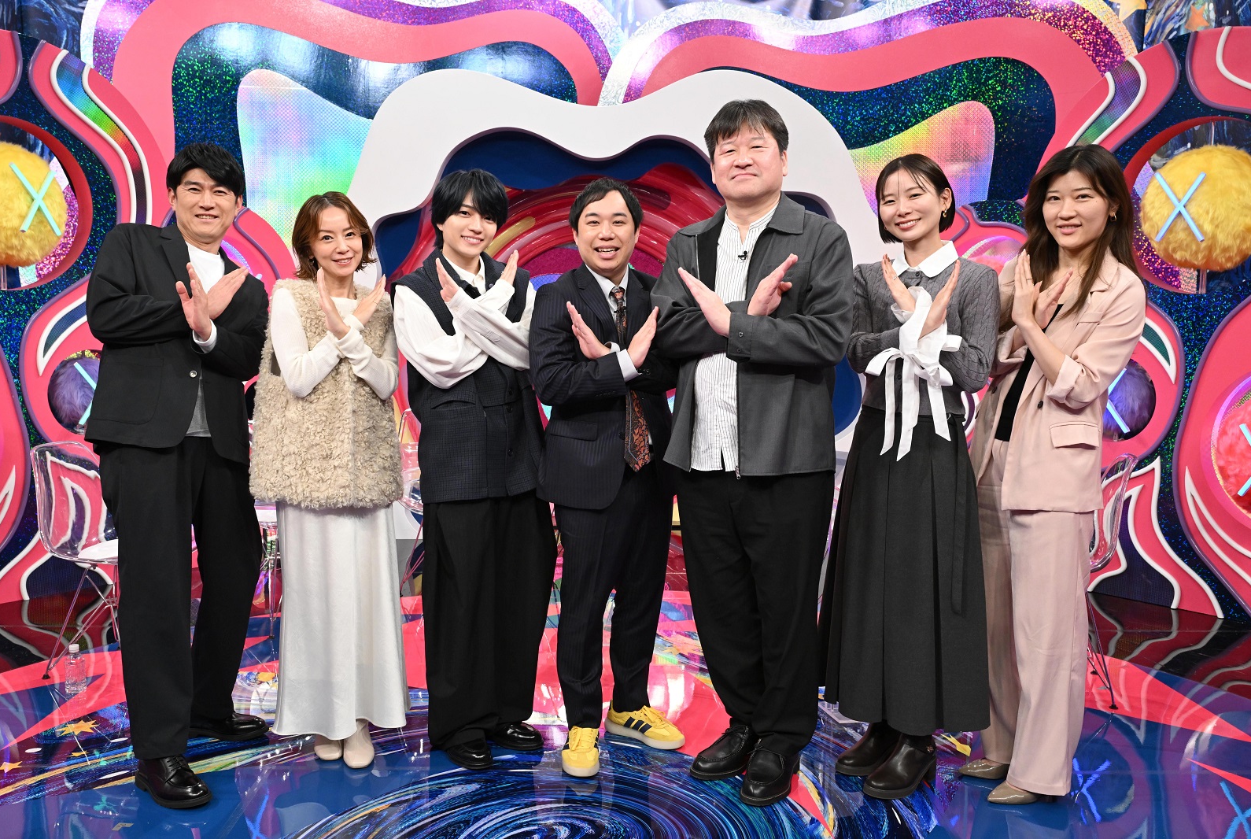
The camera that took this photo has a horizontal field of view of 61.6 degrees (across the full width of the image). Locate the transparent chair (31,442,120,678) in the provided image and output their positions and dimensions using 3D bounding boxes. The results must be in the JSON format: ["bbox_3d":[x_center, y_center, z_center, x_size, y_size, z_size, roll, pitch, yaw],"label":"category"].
[{"bbox_3d":[-1.798,0.488,3.748,0.530,0.825,0.455,2,6,17],"label":"transparent chair"}]

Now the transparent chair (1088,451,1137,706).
[{"bbox_3d":[1.454,0.518,3.623,0.530,0.825,0.455,2,6,12],"label":"transparent chair"}]

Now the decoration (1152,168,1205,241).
[{"bbox_3d":[2.292,-0.888,4.344,0.040,0.280,0.190,-5,8,-44],"label":"decoration"}]

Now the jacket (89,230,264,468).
[{"bbox_3d":[-1.204,-0.201,2.818,0.470,0.650,0.350,-4,7,-38],"label":"jacket"}]

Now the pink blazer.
[{"bbox_3d":[1.134,-0.096,2.757,0.340,0.670,0.440,-5,8,-44],"label":"pink blazer"}]

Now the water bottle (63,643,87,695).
[{"bbox_3d":[-1.841,0.832,3.504,0.067,0.153,0.067,-2,6,-20],"label":"water bottle"}]

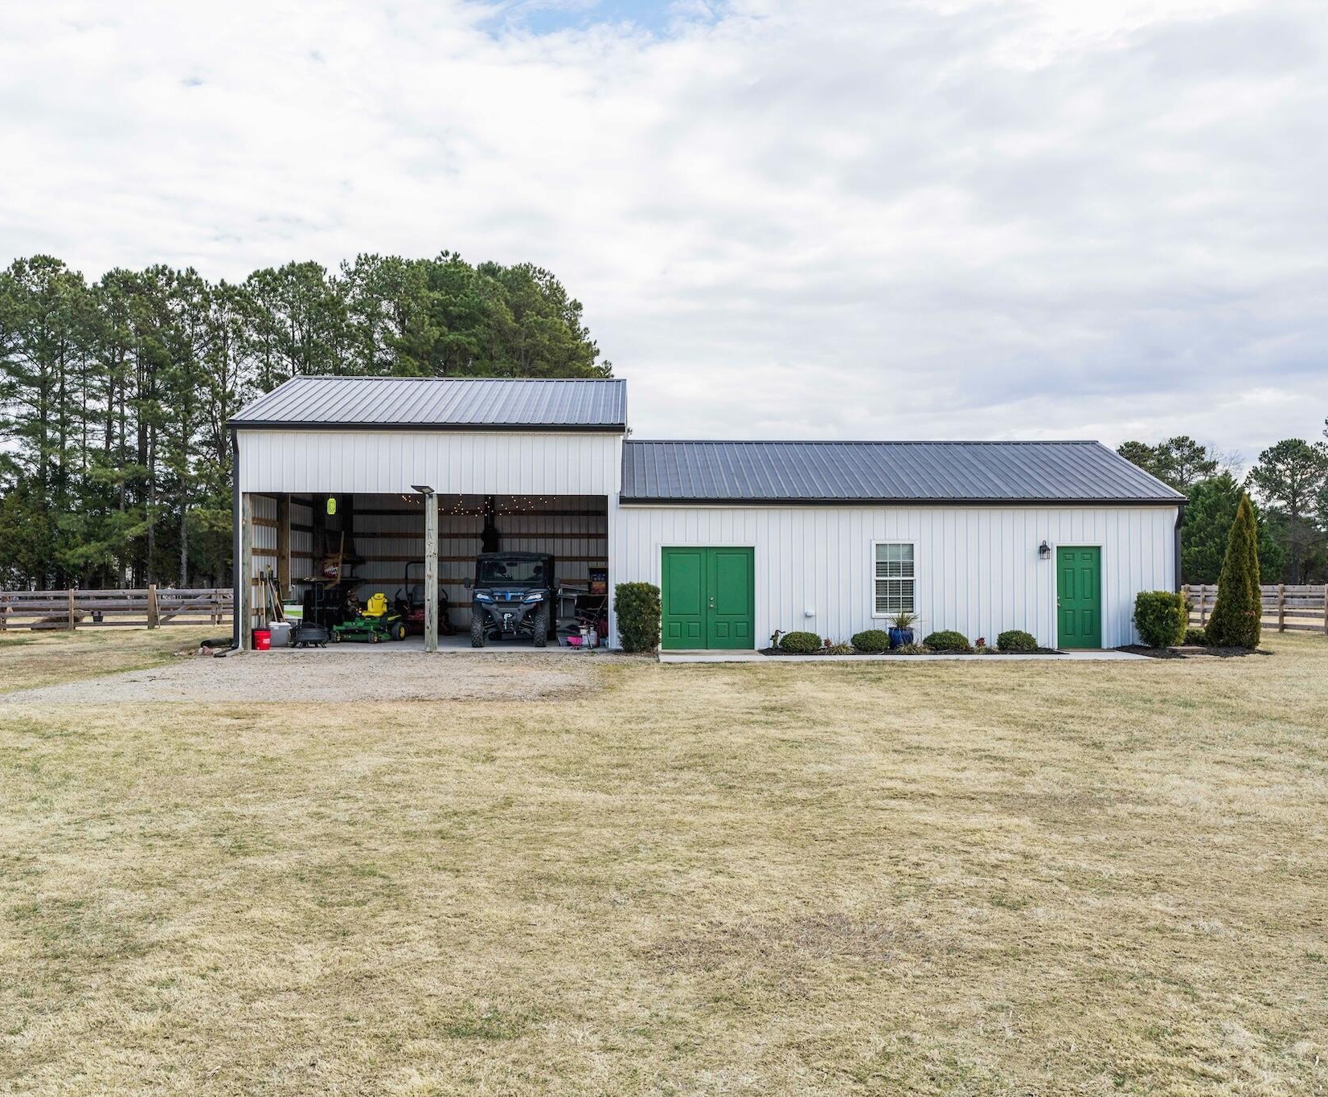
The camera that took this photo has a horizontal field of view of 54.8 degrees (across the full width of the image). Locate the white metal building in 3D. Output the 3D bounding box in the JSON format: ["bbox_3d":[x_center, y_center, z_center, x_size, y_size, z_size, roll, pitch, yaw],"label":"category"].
[{"bbox_3d":[0.813,-0.923,29.472,18.400,6.000,9.850,0,-1,-1],"label":"white metal building"}]

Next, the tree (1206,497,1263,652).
[{"bbox_3d":[11.182,0.430,25.131,1.100,3.060,1.100,0,-1,-1],"label":"tree"}]

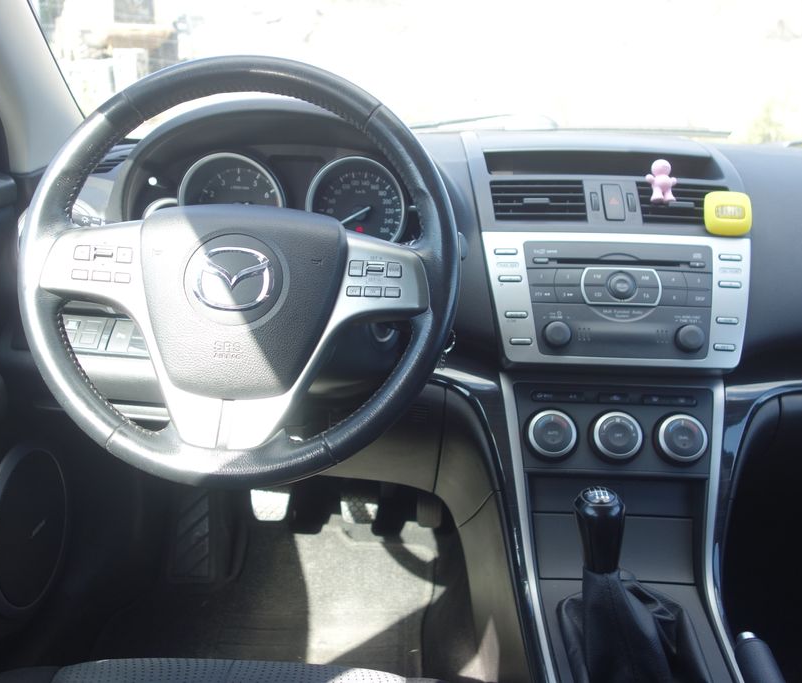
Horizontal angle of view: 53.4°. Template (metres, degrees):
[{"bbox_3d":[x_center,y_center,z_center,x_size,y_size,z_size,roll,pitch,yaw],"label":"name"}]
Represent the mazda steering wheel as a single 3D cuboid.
[{"bbox_3d":[-0.136,-0.065,0.692,0.378,0.378,0.095,2,-8,0],"label":"mazda steering wheel"}]

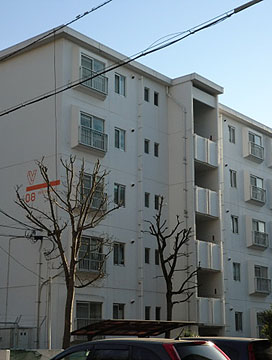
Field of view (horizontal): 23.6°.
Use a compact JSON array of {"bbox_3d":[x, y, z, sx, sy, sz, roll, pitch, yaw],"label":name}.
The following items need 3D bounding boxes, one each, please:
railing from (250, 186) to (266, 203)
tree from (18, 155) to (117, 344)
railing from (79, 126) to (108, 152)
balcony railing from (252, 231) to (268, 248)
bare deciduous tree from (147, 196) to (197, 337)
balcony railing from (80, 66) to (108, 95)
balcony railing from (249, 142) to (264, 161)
[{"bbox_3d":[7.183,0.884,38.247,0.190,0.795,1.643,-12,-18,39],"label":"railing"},{"bbox_3d":[-1.993,2.674,18.921,3.067,6.988,2.914,2,-14,-6],"label":"tree"},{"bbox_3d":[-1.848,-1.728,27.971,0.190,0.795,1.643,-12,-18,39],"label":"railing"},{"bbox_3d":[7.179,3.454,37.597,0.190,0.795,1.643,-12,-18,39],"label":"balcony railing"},{"bbox_3d":[1.340,3.917,23.456,1.913,6.812,2.104,-1,-14,3],"label":"bare deciduous tree"},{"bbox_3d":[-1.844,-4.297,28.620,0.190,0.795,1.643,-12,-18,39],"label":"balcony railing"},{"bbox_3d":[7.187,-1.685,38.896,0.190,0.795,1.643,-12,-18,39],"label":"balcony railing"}]

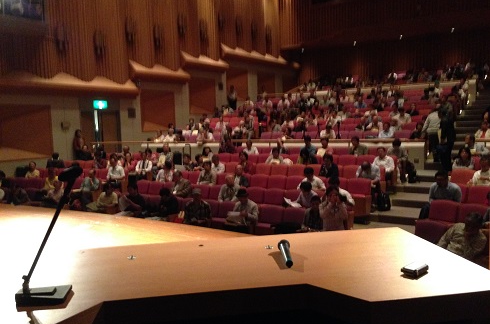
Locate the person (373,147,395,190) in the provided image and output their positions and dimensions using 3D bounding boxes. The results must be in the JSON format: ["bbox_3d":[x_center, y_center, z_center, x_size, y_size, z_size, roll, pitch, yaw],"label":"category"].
[{"bbox_3d":[3.173,0.207,10.796,0.500,1.100,0.780,1,5,37],"label":"person"}]

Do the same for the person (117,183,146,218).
[{"bbox_3d":[-2.543,1.064,10.423,0.470,1.109,0.750,1,5,37],"label":"person"}]

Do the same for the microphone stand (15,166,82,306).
[{"bbox_3d":[-0.539,0.198,1.313,0.175,0.364,0.128,-2,4,-10],"label":"microphone stand"}]

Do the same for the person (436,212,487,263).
[{"bbox_3d":[2.787,1.248,5.837,0.600,1.220,0.800,4,8,38],"label":"person"}]

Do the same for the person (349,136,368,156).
[{"bbox_3d":[3.090,-0.107,12.925,0.530,1.160,0.720,1,5,33],"label":"person"}]

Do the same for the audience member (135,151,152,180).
[{"bbox_3d":[-3.307,0.273,15.060,0.520,1.210,0.740,-1,4,10],"label":"audience member"}]

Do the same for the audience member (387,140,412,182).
[{"bbox_3d":[4.025,-0.053,12.267,0.550,1.090,0.780,0,4,20],"label":"audience member"}]

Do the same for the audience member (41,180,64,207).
[{"bbox_3d":[-4.928,1.055,11.786,0.470,1.100,0.750,0,4,25],"label":"audience member"}]

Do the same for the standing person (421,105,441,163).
[{"bbox_3d":[5.257,-0.789,13.289,0.560,1.680,0.400,3,7,32],"label":"standing person"}]

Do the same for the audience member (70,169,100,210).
[{"bbox_3d":[-3.786,0.760,11.336,0.580,1.180,0.820,3,7,32],"label":"audience member"}]

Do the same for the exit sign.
[{"bbox_3d":[-4.637,-1.836,15.000,0.520,0.270,0.100,-6,8,-40],"label":"exit sign"}]

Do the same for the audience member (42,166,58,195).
[{"bbox_3d":[-5.725,0.787,13.734,0.500,1.230,0.720,-1,4,8],"label":"audience member"}]

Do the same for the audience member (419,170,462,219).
[{"bbox_3d":[3.406,0.716,7.982,0.550,1.111,0.800,1,5,37],"label":"audience member"}]

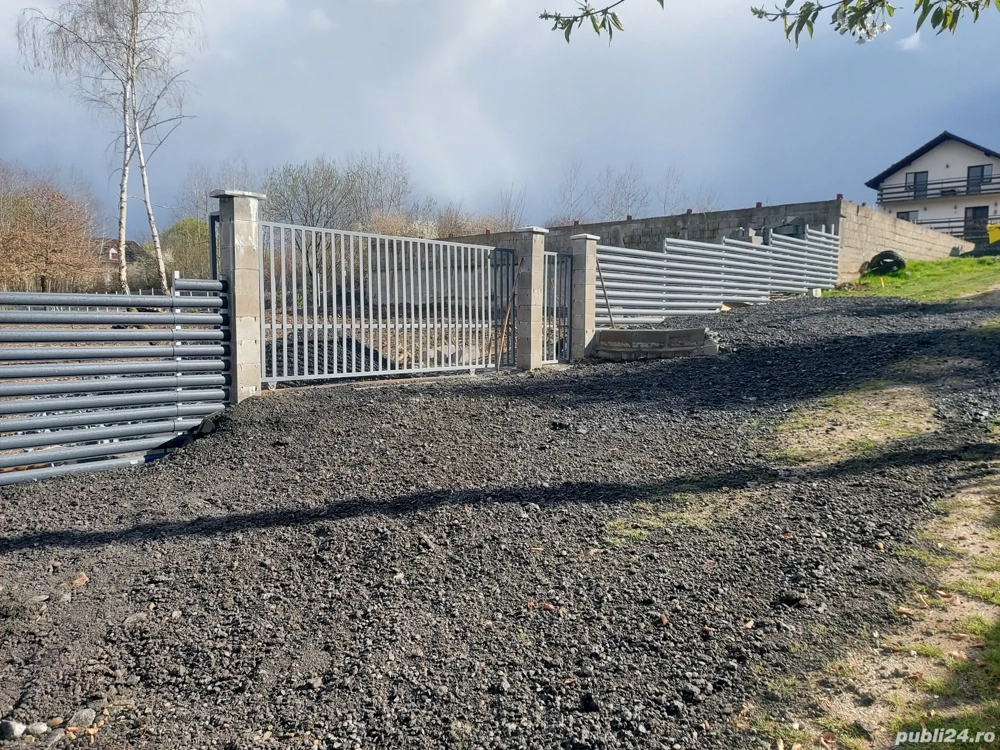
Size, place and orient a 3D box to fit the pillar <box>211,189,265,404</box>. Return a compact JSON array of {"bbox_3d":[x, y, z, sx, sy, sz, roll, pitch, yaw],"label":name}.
[{"bbox_3d":[-2.519,-0.729,7.036,0.360,2.004,0.360,5,6,42],"label":"pillar"}]

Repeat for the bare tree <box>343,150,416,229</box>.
[{"bbox_3d":[-5.537,-7.089,33.253,3.280,6.358,3.280,1,5,0],"label":"bare tree"}]

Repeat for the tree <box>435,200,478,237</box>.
[{"bbox_3d":[-2.007,-5.982,33.159,1.950,3.996,1.950,1,5,0],"label":"tree"}]

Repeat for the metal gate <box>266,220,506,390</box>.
[{"bbox_3d":[-1.164,-0.796,8.840,0.080,1.735,4.036,5,6,42],"label":"metal gate"}]

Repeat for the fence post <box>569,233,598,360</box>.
[{"bbox_3d":[1.305,-1.186,11.184,0.330,1.889,0.330,5,6,42],"label":"fence post"}]

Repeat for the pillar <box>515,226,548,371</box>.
[{"bbox_3d":[0.442,-1.054,10.227,0.330,1.973,0.330,5,6,42],"label":"pillar"}]

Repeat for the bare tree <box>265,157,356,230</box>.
[{"bbox_3d":[-6.918,-5.350,26.201,3.213,5.049,3.213,1,5,0],"label":"bare tree"}]

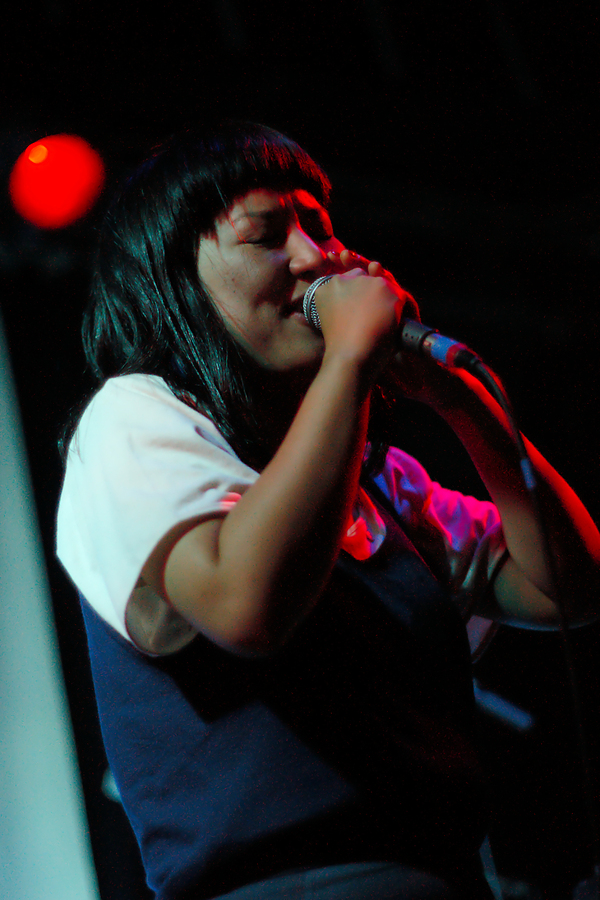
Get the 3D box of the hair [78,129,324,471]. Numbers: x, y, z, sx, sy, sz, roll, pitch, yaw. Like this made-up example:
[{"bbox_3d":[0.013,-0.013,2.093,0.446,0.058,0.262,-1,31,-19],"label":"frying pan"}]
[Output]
[{"bbox_3d":[-0.085,-0.147,1.780,0.240,0.320,0.220,-17,-13,39],"label":"hair"}]

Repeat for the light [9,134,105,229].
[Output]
[{"bbox_3d":[-0.597,-0.661,4.600,0.230,0.230,0.240,-9,12,-3],"label":"light"}]

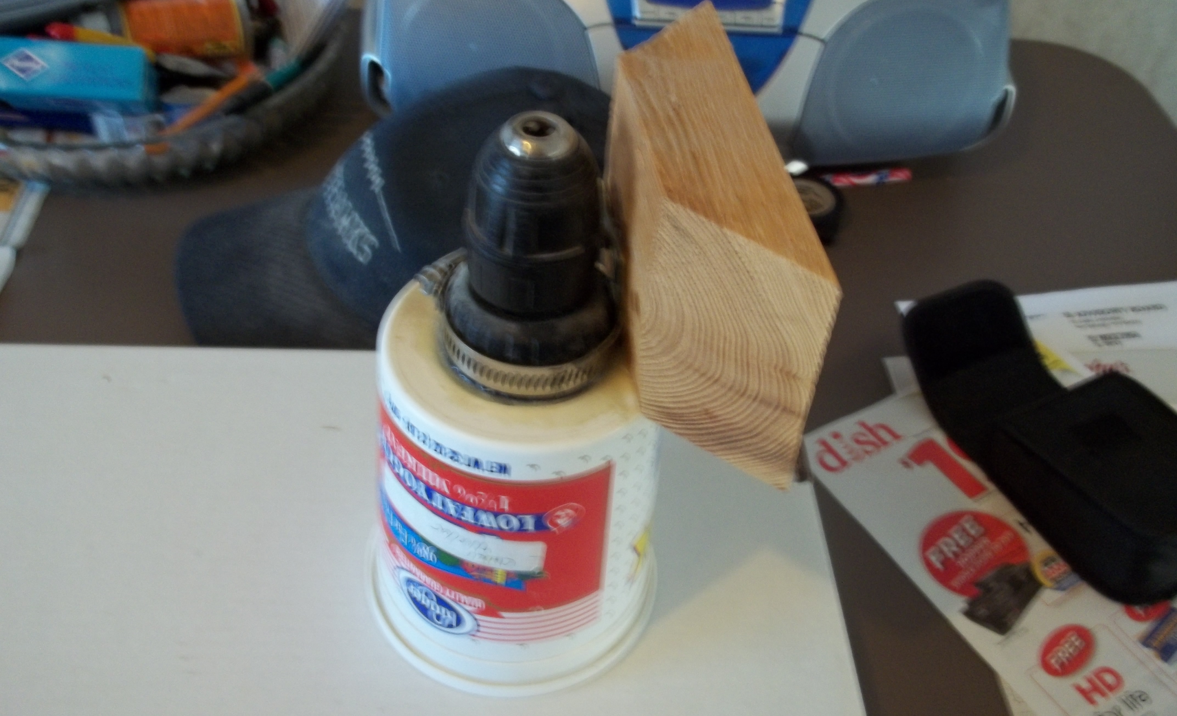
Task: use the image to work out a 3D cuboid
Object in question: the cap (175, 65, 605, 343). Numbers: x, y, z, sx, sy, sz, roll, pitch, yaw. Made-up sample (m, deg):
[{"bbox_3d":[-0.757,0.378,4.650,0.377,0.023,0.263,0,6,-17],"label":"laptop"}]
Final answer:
[{"bbox_3d":[-0.061,-0.077,0.545,0.275,0.122,0.178,-9,45,-14],"label":"cap"}]

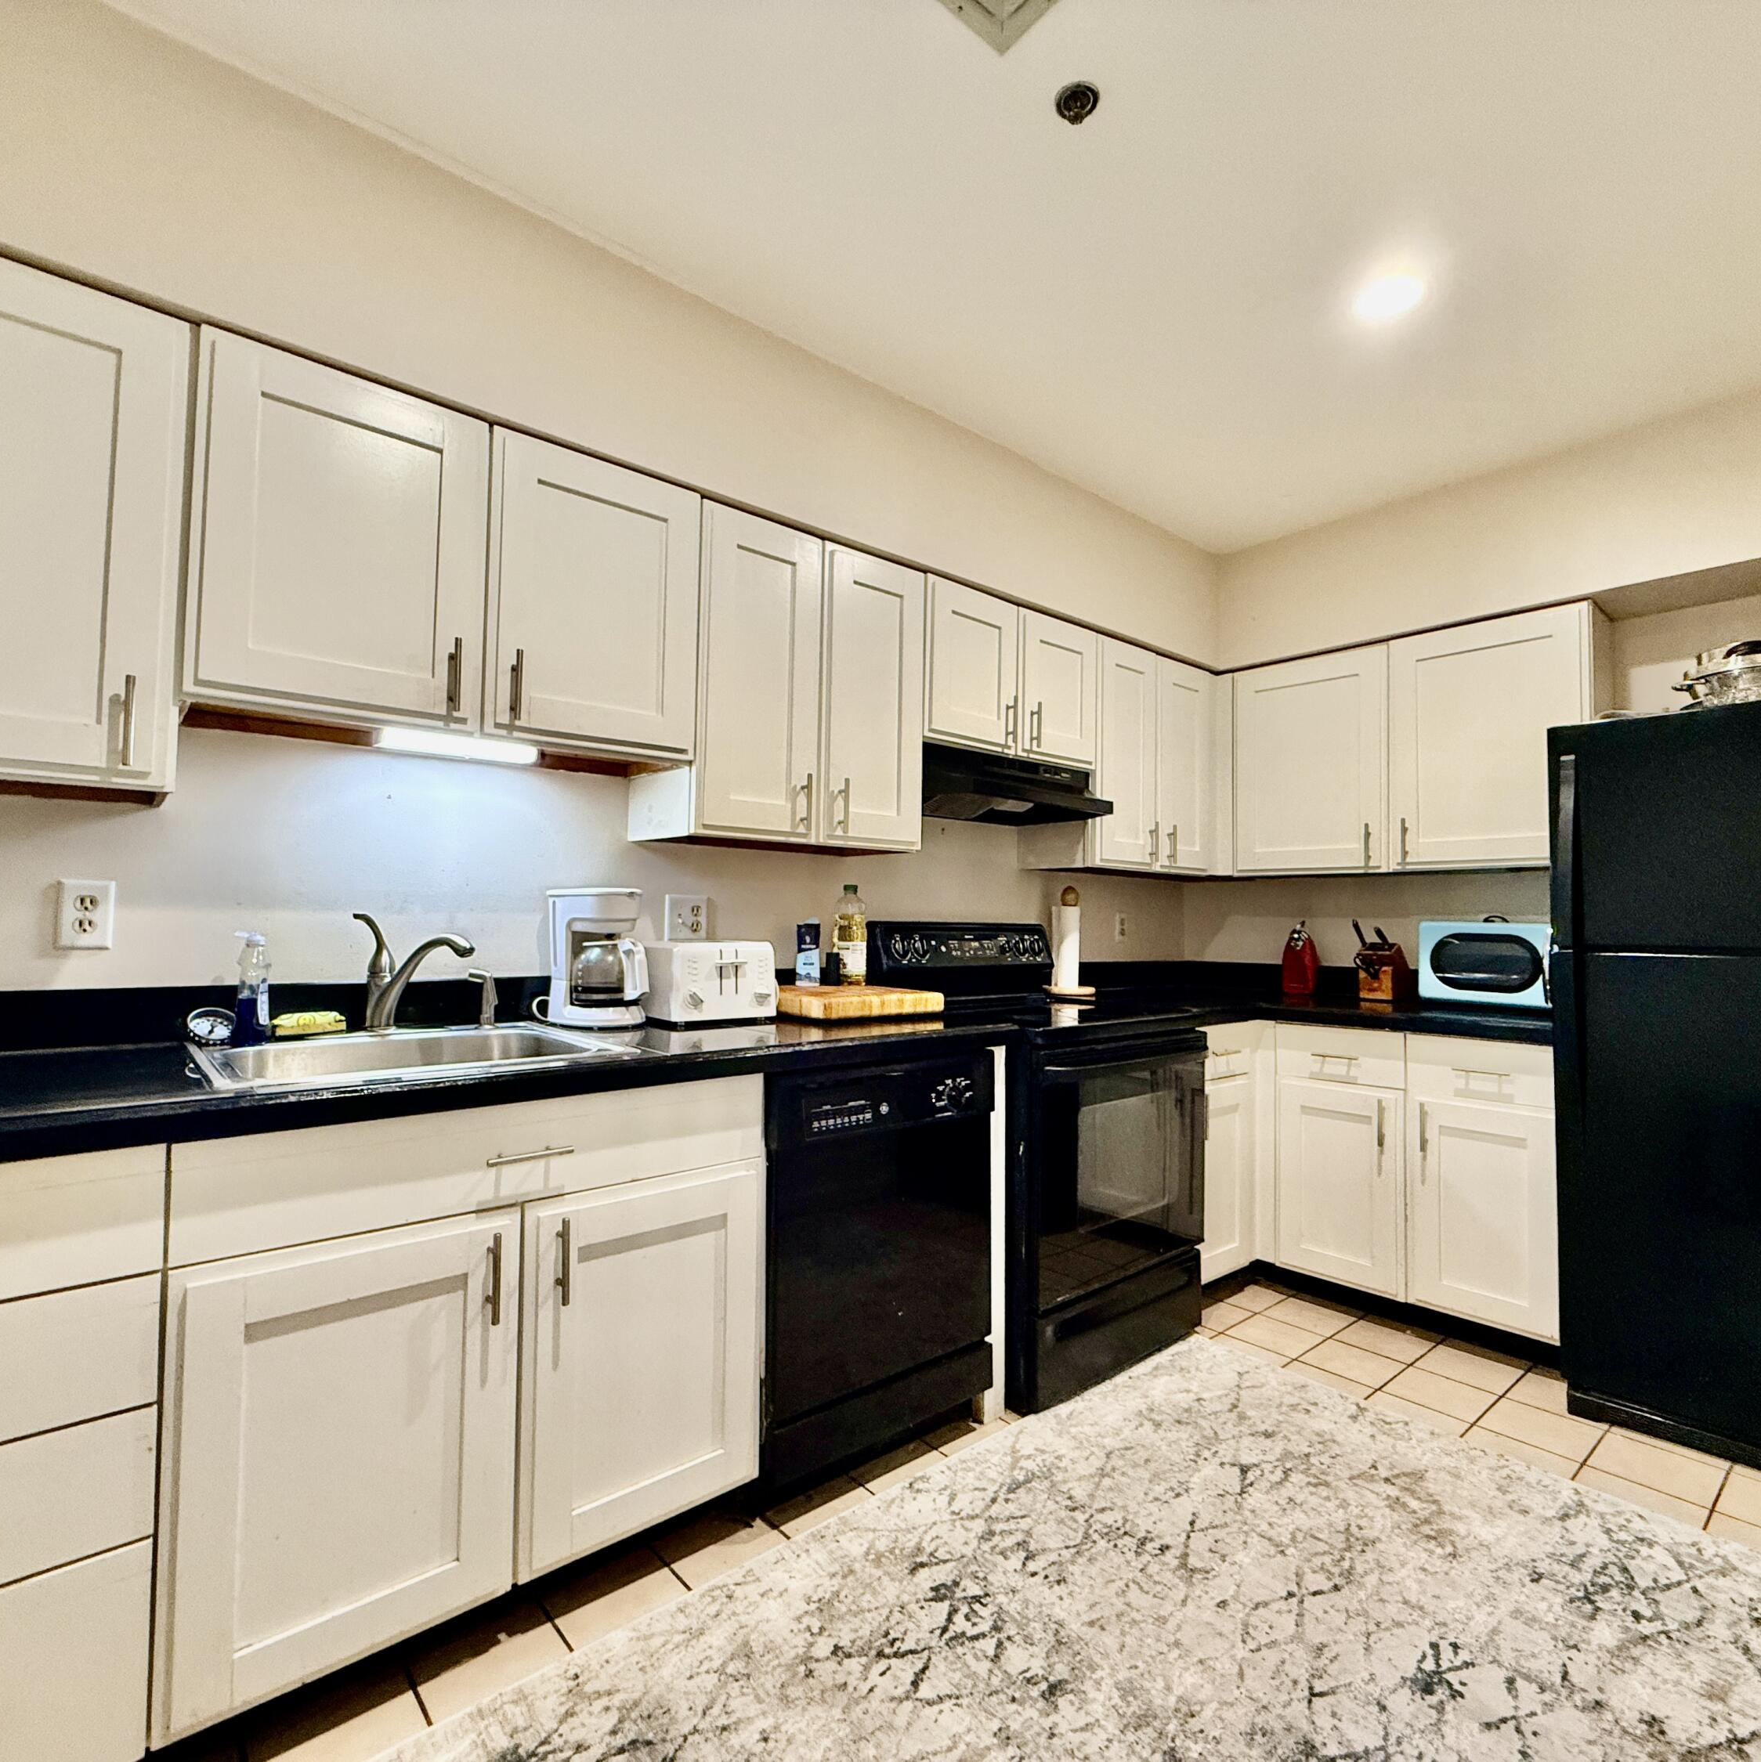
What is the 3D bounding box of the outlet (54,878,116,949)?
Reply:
[{"bbox_3d":[-1.376,0.059,1.646,0.074,0.118,0.009,3,-3,-41],"label":"outlet"}]

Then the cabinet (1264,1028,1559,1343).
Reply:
[{"bbox_3d":[1.698,0.821,2.897,0.647,0.752,0.812,3,-3,-41],"label":"cabinet"}]

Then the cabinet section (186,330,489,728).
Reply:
[{"bbox_3d":[-1.030,-0.587,1.789,0.458,0.602,0.322,3,-3,-41],"label":"cabinet section"}]

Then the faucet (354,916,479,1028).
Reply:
[{"bbox_3d":[-0.904,0.182,1.821,0.315,0.235,0.060,0,-3,22],"label":"faucet"}]

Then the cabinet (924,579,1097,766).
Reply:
[{"bbox_3d":[0.312,-0.586,2.912,0.758,0.446,0.321,3,-3,-41],"label":"cabinet"}]

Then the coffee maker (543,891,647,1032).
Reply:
[{"bbox_3d":[-0.612,0.168,2.083,0.240,0.298,0.165,-1,-3,41],"label":"coffee maker"}]

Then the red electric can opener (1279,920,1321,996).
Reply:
[{"bbox_3d":[1.518,0.282,3.439,0.115,0.262,0.120,-2,-3,39],"label":"red electric can opener"}]

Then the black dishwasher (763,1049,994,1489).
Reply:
[{"bbox_3d":[-0.177,0.774,2.219,0.622,0.778,0.622,3,-3,-41],"label":"black dishwasher"}]

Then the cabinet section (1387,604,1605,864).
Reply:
[{"bbox_3d":[1.958,-0.410,3.006,0.316,0.759,0.545,3,-3,-41],"label":"cabinet section"}]

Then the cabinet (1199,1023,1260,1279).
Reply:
[{"bbox_3d":[0.858,0.815,3.136,0.333,0.752,0.647,3,-3,-41],"label":"cabinet"}]

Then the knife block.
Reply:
[{"bbox_3d":[1.670,0.295,3.110,0.190,0.195,0.105,3,-3,-41],"label":"knife block"}]

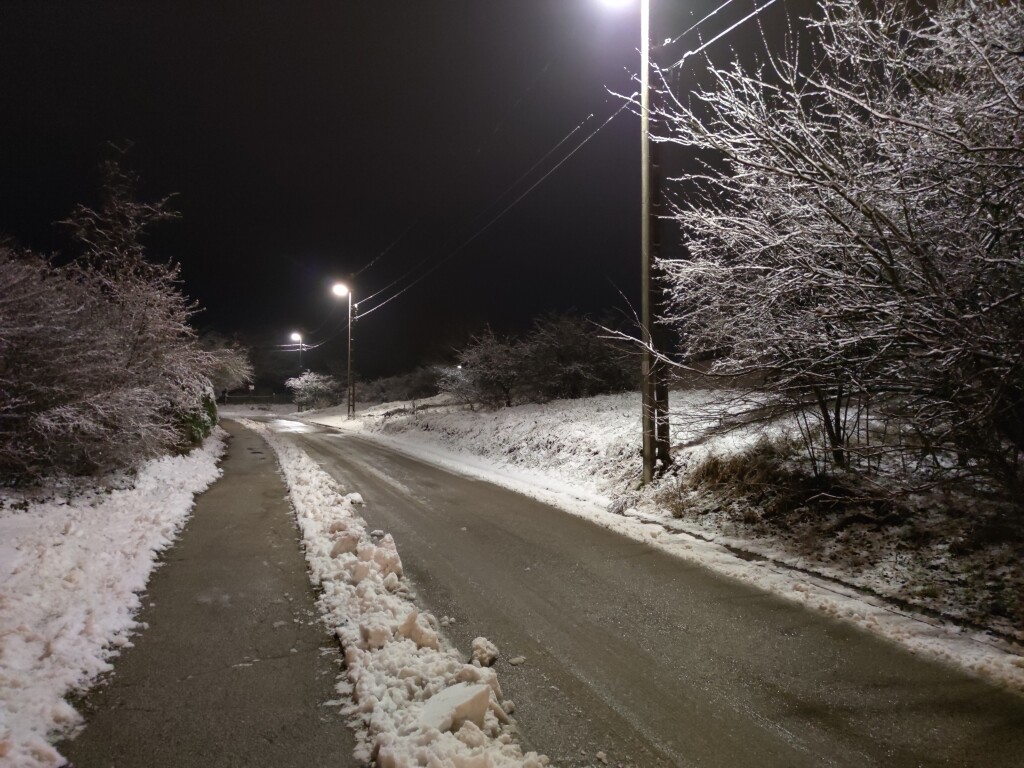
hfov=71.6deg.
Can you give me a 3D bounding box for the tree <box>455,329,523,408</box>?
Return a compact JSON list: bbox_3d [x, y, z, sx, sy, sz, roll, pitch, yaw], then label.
[{"bbox_3d":[-0.932,-0.627,27.000,2.600,3.150,2.500,0,-2,0],"label":"tree"}]

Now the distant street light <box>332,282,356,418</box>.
[{"bbox_3d":[-10.144,-2.029,43.000,1.350,8.200,0.420,1,-2,-21],"label":"distant street light"}]

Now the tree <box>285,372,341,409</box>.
[{"bbox_3d":[-19.570,0.542,70.000,5.700,3.800,5.200,0,-2,0],"label":"tree"}]

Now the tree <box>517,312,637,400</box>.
[{"bbox_3d":[2.544,-1.045,28.000,4.700,3.600,4.100,0,-2,0],"label":"tree"}]

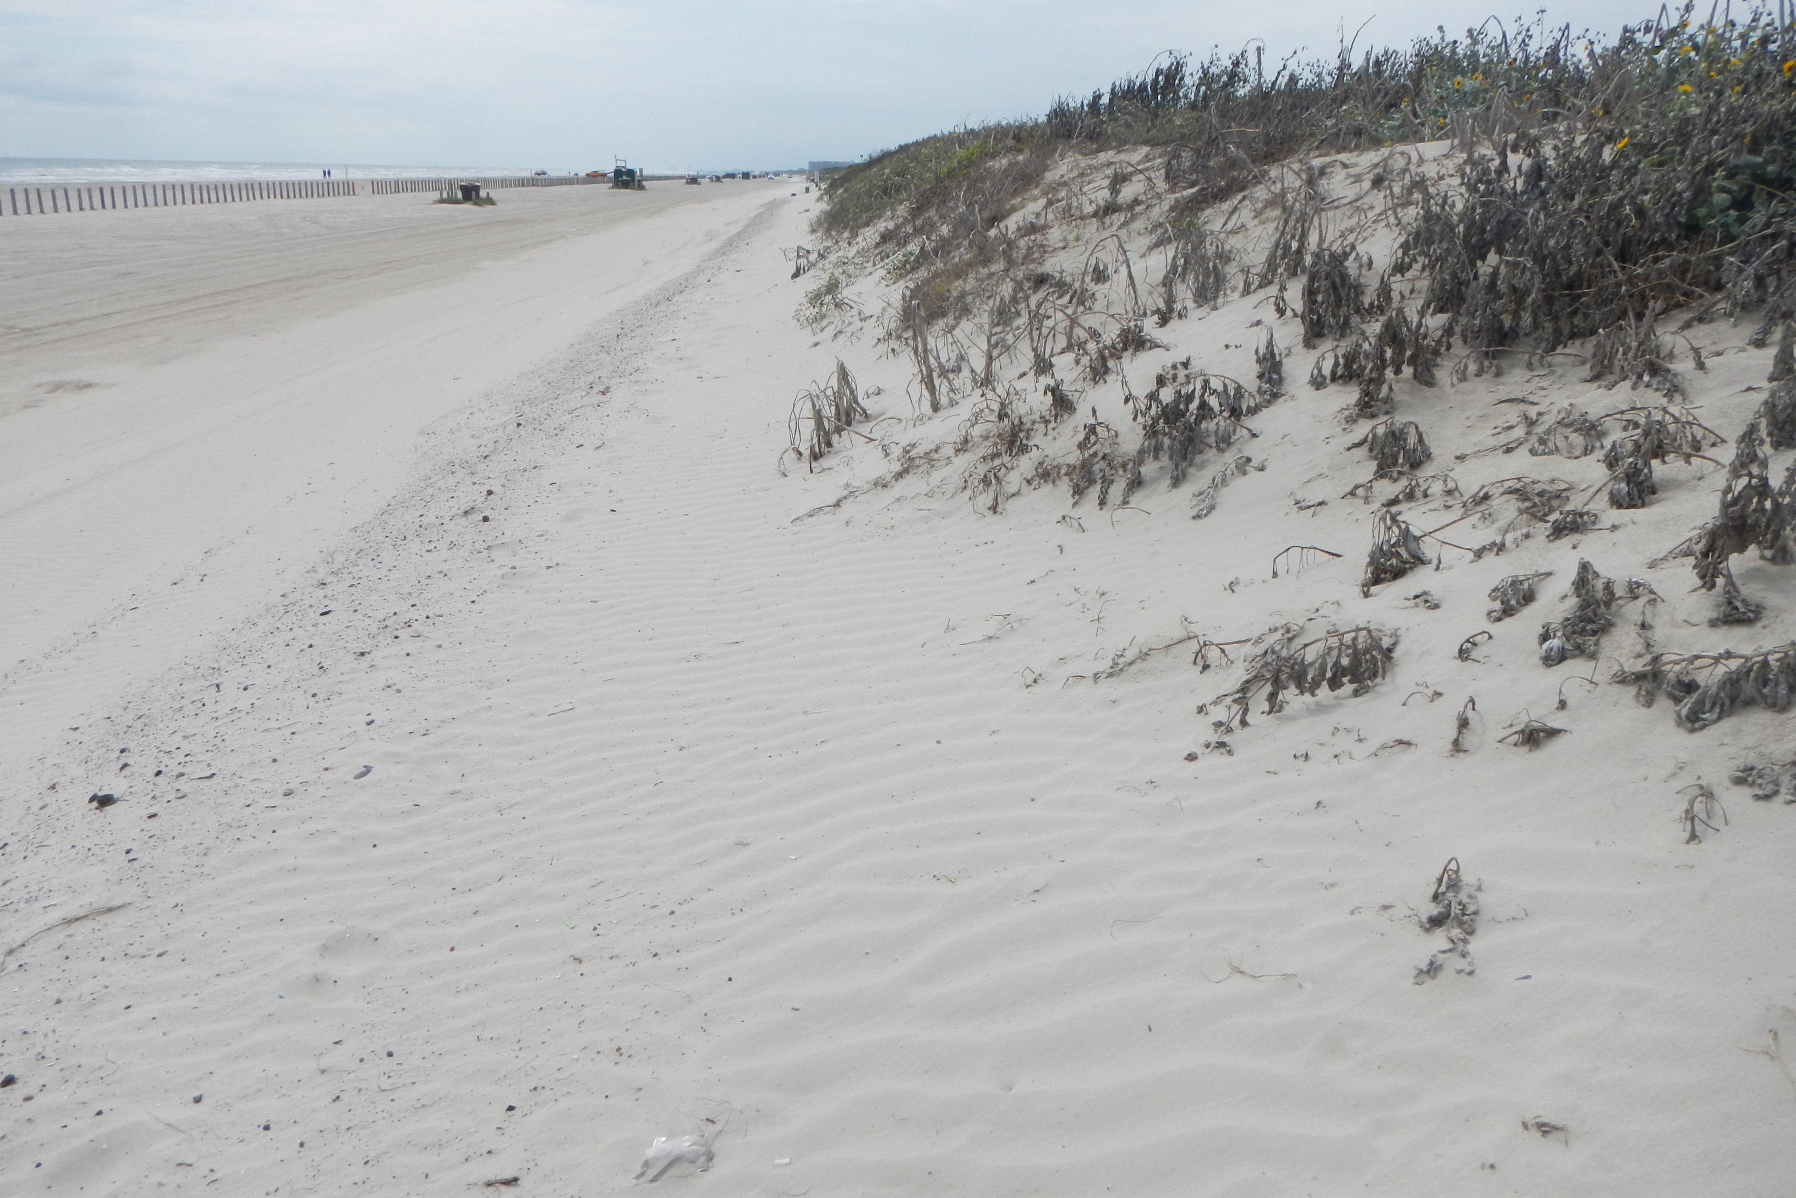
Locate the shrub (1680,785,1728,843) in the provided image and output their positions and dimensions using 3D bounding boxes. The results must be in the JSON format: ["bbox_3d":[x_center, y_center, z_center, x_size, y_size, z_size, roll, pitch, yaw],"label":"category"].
[{"bbox_3d":[1.606,0.428,2.895,0.095,0.100,0.076,11,19,30],"label":"shrub"}]

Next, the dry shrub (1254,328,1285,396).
[{"bbox_3d":[1.915,-1.217,7.480,0.166,0.332,0.149,5,17,14],"label":"dry shrub"}]

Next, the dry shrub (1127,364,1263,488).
[{"bbox_3d":[1.351,-0.784,6.598,0.618,0.500,0.464,4,17,11],"label":"dry shrub"}]

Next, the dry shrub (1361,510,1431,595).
[{"bbox_3d":[1.582,-0.149,4.615,0.218,0.231,0.186,7,17,19],"label":"dry shrub"}]

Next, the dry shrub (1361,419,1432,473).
[{"bbox_3d":[1.959,-0.598,5.705,0.286,0.186,0.229,7,17,18],"label":"dry shrub"}]

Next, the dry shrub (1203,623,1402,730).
[{"bbox_3d":[1.118,0.219,4.018,0.524,0.207,0.314,6,17,16],"label":"dry shrub"}]

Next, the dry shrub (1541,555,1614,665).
[{"bbox_3d":[1.790,0.033,3.828,0.203,0.241,0.203,9,18,25],"label":"dry shrub"}]

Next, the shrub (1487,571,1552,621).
[{"bbox_3d":[1.766,-0.008,4.128,0.179,0.107,0.143,8,18,23],"label":"shrub"}]

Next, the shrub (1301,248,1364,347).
[{"bbox_3d":[2.477,-1.720,8.285,0.352,0.547,0.317,6,17,15],"label":"shrub"}]

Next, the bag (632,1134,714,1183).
[{"bbox_3d":[-0.364,0.907,2.348,0.132,0.037,0.080,-2,16,-9],"label":"bag"}]

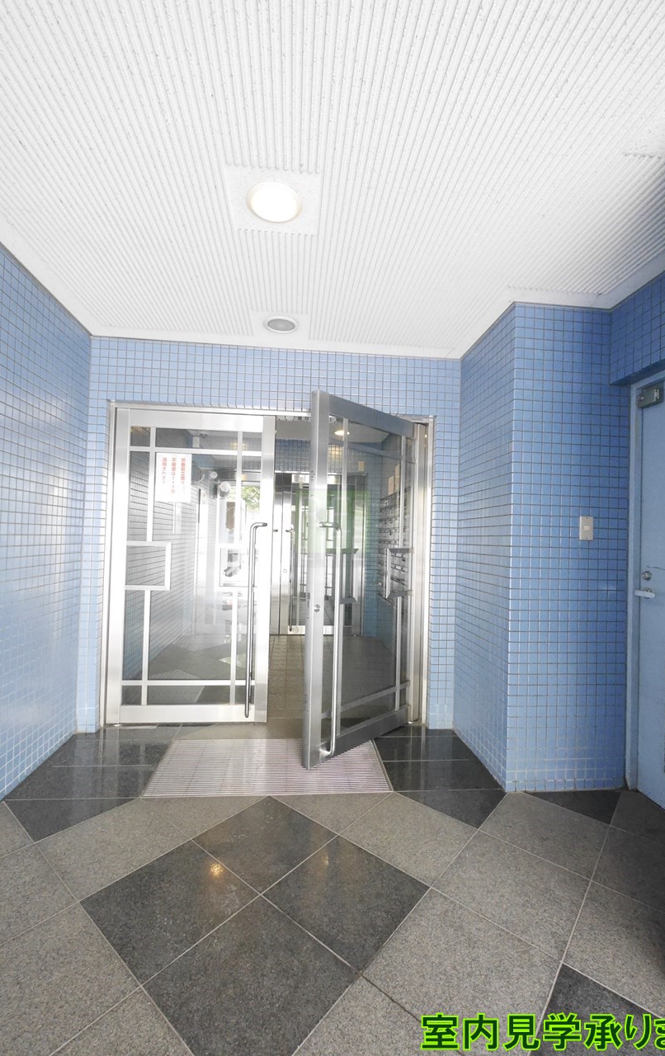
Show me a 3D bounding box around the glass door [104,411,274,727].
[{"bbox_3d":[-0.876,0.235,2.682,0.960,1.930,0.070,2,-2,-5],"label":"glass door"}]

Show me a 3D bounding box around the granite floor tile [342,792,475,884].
[{"bbox_3d":[0.307,1.230,1.715,0.400,0.020,0.400,0,-3,40],"label":"granite floor tile"}]

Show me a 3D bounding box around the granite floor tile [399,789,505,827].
[{"bbox_3d":[0.577,1.244,1.882,0.560,0.020,0.280,2,-2,-5],"label":"granite floor tile"}]

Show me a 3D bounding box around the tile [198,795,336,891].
[{"bbox_3d":[-0.257,1.212,1.664,0.400,0.020,0.400,0,-3,40],"label":"tile"}]

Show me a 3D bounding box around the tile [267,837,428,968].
[{"bbox_3d":[0.050,1.212,1.412,0.400,0.020,0.400,0,-3,40],"label":"tile"}]

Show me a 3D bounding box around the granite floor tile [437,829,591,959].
[{"bbox_3d":[0.616,1.230,1.463,0.400,0.020,0.400,0,-3,40],"label":"granite floor tile"}]

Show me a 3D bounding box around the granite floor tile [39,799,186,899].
[{"bbox_3d":[-0.822,1.194,1.616,0.400,0.020,0.400,0,-3,40],"label":"granite floor tile"}]

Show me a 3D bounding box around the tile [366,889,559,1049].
[{"bbox_3d":[0.358,1.212,1.158,0.400,0.020,0.400,0,-3,40],"label":"tile"}]

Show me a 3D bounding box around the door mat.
[{"bbox_3d":[-0.306,1.228,2.218,1.130,0.020,0.550,2,-2,-5],"label":"door mat"}]

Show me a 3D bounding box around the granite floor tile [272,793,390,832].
[{"bbox_3d":[0.012,1.226,1.827,0.560,0.020,0.280,2,-2,-5],"label":"granite floor tile"}]

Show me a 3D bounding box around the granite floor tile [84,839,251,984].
[{"bbox_3d":[-0.513,1.194,1.363,0.400,0.020,0.400,0,-3,40],"label":"granite floor tile"}]

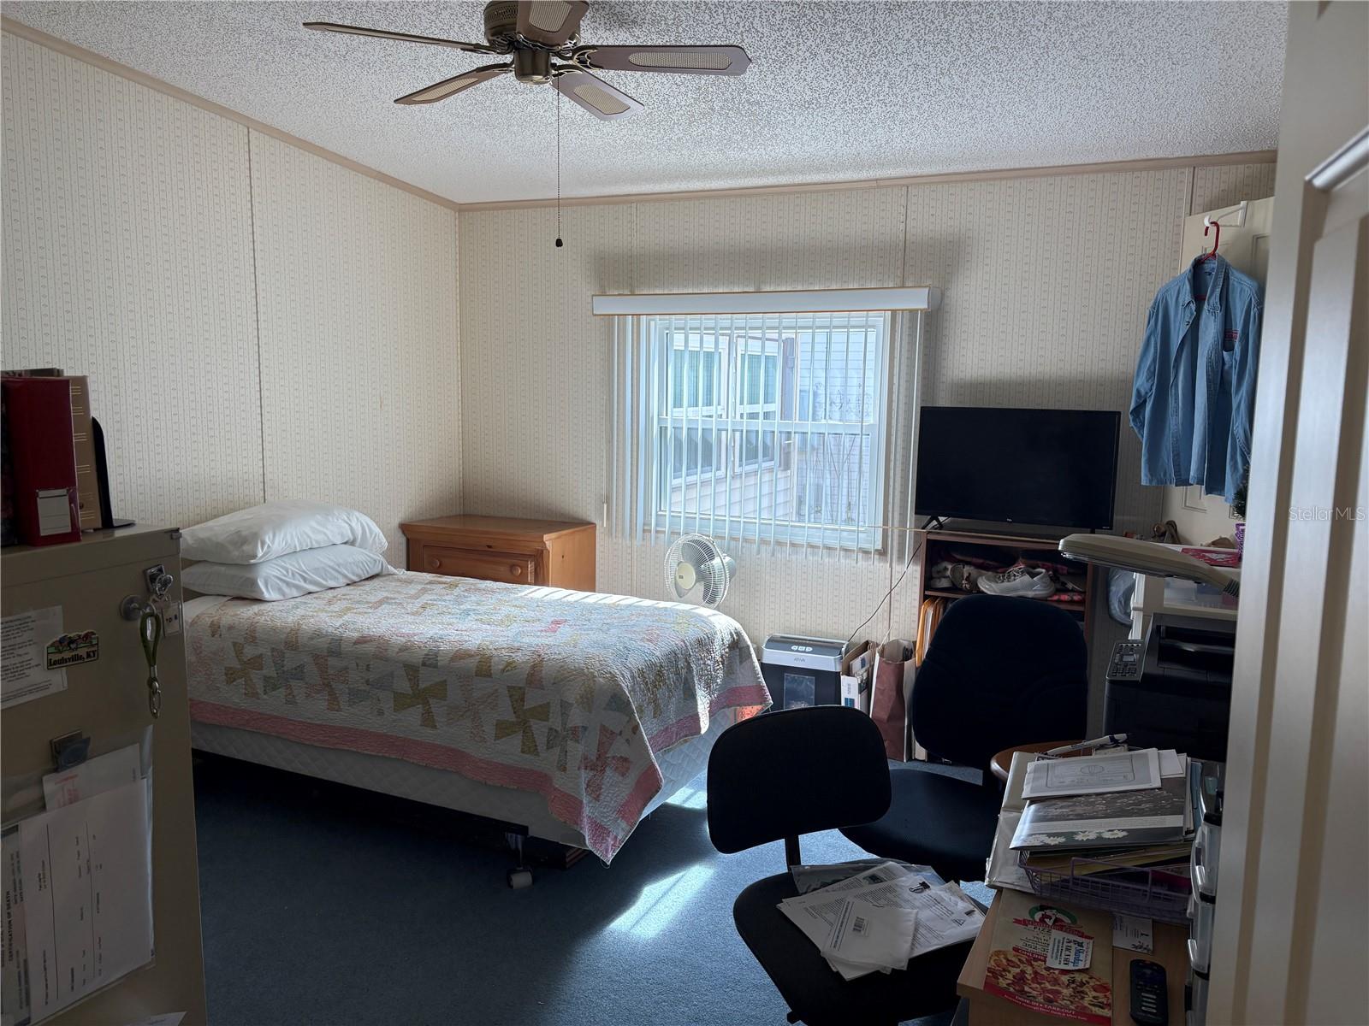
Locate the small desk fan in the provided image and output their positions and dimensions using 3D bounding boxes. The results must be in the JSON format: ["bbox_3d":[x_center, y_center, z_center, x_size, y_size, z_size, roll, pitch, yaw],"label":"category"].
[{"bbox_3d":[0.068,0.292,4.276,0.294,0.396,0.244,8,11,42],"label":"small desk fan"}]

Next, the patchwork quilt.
[{"bbox_3d":[-0.822,0.665,3.620,1.903,0.665,1.066,4,9,25],"label":"patchwork quilt"}]

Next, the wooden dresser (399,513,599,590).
[{"bbox_3d":[-0.870,0.437,4.837,0.751,0.779,0.426,5,9,27],"label":"wooden dresser"}]

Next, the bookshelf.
[{"bbox_3d":[1.241,0.524,3.987,0.620,0.901,0.274,4,9,25],"label":"bookshelf"}]

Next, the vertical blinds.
[{"bbox_3d":[0.292,-0.342,4.386,1.385,1.020,0.091,4,9,25],"label":"vertical blinds"}]

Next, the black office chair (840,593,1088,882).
[{"bbox_3d":[0.688,0.708,2.436,0.579,0.949,0.670,6,9,31],"label":"black office chair"}]

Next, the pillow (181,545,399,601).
[{"bbox_3d":[-1.474,0.208,3.933,0.416,0.168,0.700,4,9,25],"label":"pillow"}]

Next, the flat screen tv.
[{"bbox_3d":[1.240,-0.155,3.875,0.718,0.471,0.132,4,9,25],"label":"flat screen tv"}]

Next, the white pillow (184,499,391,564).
[{"bbox_3d":[-1.478,0.065,3.888,0.426,0.178,0.690,4,9,25],"label":"white pillow"}]

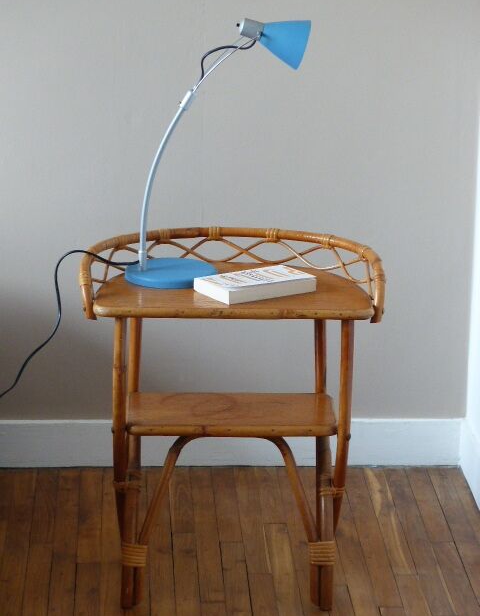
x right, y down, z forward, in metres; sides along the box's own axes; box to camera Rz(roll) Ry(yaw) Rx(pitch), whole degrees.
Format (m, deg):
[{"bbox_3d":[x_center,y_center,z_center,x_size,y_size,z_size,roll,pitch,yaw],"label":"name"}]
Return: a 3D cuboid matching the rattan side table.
[{"bbox_3d":[-0.018,0.195,3.747,0.515,0.618,0.330,0,16,-1],"label":"rattan side table"}]

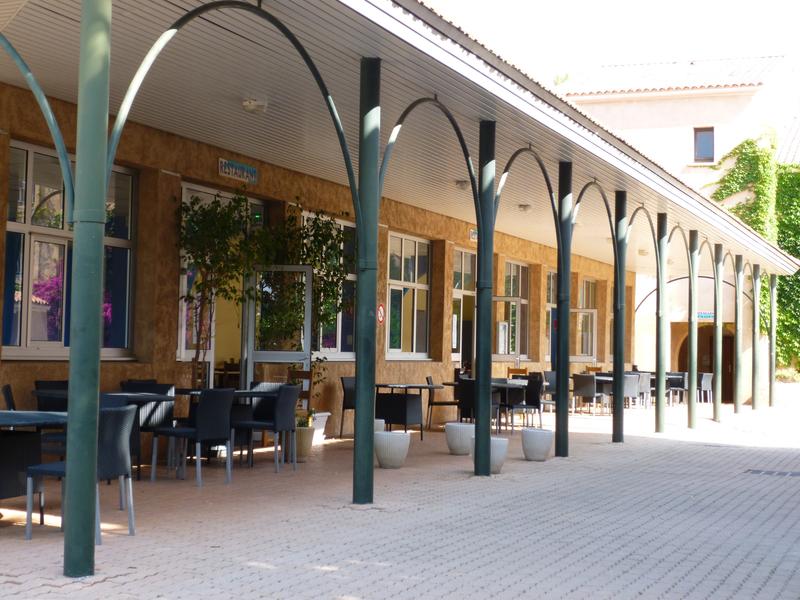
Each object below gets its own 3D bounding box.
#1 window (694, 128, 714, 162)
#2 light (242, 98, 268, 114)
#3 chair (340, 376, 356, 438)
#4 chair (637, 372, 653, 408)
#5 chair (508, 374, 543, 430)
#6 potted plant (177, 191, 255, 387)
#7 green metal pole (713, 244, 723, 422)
[{"bbox_3d":[8.399,-4.289,40.800,0.560,0.990,0.130,0,-2,20],"label":"window"},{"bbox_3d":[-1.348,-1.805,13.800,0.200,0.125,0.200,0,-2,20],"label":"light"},{"bbox_3d":[-0.468,1.473,20.156,0.530,0.830,0.455,0,-2,24],"label":"chair"},{"bbox_3d":[5.795,2.166,35.200,0.470,0.860,0.560,0,-2,21],"label":"chair"},{"bbox_3d":[1.916,1.564,22.400,0.530,0.900,0.450,2,-2,-16],"label":"chair"},{"bbox_3d":[-1.971,0.266,15.874,0.800,2.872,0.820,1,-2,0],"label":"potted plant"},{"bbox_3d":[6.498,0.682,30.200,0.158,3.610,0.158,0,-2,20],"label":"green metal pole"}]

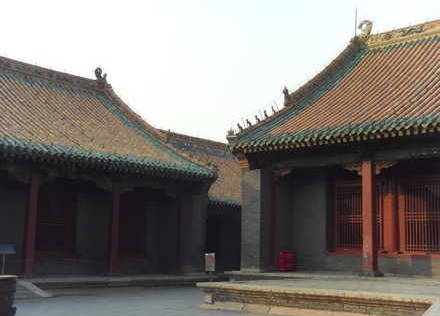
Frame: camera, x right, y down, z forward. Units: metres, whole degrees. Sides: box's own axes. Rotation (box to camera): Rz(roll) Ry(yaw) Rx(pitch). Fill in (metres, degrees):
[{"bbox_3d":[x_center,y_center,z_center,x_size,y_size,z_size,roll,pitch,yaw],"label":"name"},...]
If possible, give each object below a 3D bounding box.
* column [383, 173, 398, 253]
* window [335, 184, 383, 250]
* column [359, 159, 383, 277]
[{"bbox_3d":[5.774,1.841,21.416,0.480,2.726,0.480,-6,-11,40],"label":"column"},{"bbox_3d":[4.808,2.015,22.164,1.823,2.346,0.120,-6,-11,40],"label":"window"},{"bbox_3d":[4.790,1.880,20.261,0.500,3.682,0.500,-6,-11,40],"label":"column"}]

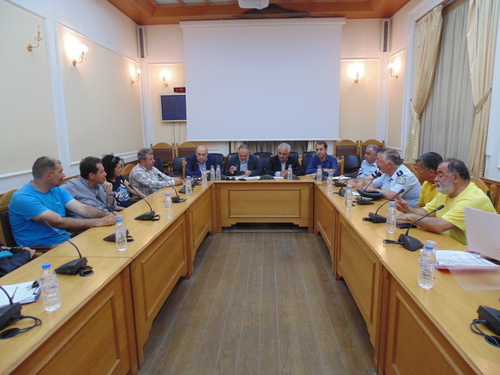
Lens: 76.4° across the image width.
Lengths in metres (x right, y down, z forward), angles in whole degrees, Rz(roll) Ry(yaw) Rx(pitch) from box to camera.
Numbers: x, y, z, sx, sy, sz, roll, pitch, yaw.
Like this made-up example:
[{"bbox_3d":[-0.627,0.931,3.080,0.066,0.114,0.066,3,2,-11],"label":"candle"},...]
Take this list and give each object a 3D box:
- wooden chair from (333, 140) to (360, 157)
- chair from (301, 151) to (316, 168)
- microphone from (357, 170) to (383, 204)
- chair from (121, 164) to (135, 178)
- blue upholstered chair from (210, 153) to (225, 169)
[{"bbox_3d":[2.076,-0.437,6.697,0.540,1.080,0.580,0,10,4],"label":"wooden chair"},{"bbox_3d":[1.282,-0.233,6.387,0.500,0.930,0.550,0,11,3],"label":"chair"},{"bbox_3d":[1.216,0.010,3.233,0.230,0.315,0.130,0,10,3],"label":"microphone"},{"bbox_3d":[-1.343,0.237,4.346,0.560,1.100,0.530,0,10,3],"label":"chair"},{"bbox_3d":[-0.729,-0.191,6.202,0.470,0.900,0.560,0,10,4],"label":"blue upholstered chair"}]

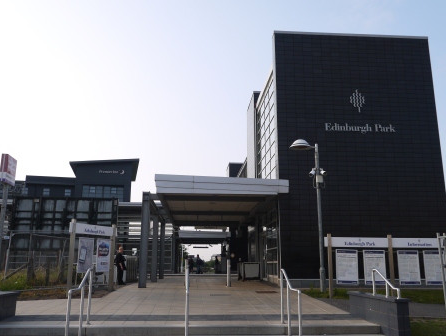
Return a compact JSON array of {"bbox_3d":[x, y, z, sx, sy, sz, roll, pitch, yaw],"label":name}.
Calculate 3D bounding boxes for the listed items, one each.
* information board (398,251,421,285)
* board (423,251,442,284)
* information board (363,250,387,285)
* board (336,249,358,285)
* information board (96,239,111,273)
[{"bbox_3d":[6.193,3.324,14.610,0.730,1.120,0.060,1,-13,-4],"label":"information board"},{"bbox_3d":[7.100,3.340,14.680,0.730,1.120,0.060,1,-13,-4],"label":"board"},{"bbox_3d":[5.037,3.294,14.523,0.730,1.120,0.060,1,-13,-4],"label":"information board"},{"bbox_3d":[4.096,3.268,14.452,0.730,1.120,0.060,1,-13,-4],"label":"board"},{"bbox_3d":[-4.107,3.033,15.200,0.060,1.120,0.730,-6,-14,24],"label":"information board"}]

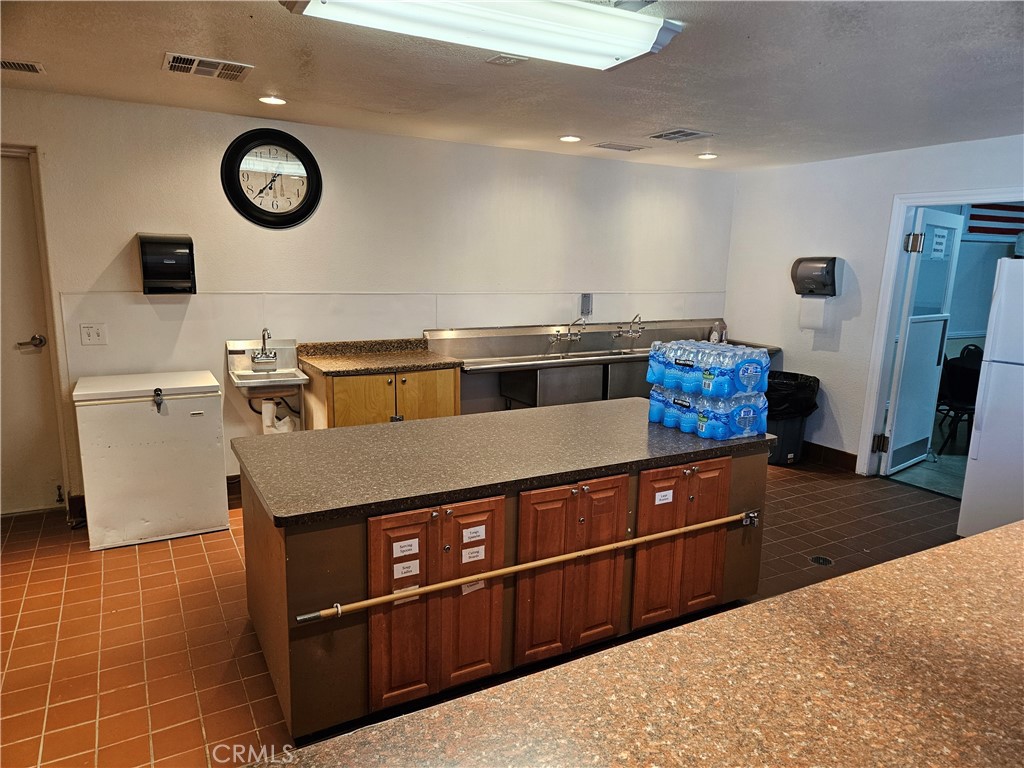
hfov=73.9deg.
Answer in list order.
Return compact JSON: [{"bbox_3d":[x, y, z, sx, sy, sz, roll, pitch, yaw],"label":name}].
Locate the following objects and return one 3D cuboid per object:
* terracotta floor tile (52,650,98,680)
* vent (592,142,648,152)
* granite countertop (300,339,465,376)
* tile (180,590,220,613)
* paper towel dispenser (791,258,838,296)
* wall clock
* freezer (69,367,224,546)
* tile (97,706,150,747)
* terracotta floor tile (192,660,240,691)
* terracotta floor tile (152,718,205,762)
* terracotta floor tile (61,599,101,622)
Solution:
[{"bbox_3d":[-1.704,1.109,2.662,0.150,0.012,0.150,-5,13,-29],"label":"terracotta floor tile"},{"bbox_3d":[0.796,-1.726,4.987,0.410,0.020,0.230,-5,13,-29],"label":"vent"},{"bbox_3d":[-0.863,-0.194,4.540,0.948,0.128,0.610,-5,13,-29],"label":"granite countertop"},{"bbox_3d":[-1.458,1.031,3.190,0.152,0.012,0.152,-5,13,-29],"label":"tile"},{"bbox_3d":[2.452,-0.863,5.470,0.206,0.301,0.339,-5,13,-29],"label":"paper towel dispenser"},{"bbox_3d":[-1.497,-1.282,4.270,0.606,0.606,0.055,-5,13,-29],"label":"wall clock"},{"bbox_3d":[-2.085,0.412,3.971,0.702,0.872,0.523,-5,13,-29],"label":"freezer"},{"bbox_3d":[-1.370,1.212,2.402,0.152,0.012,0.152,-5,13,-29],"label":"tile"},{"bbox_3d":[-1.139,1.131,2.632,0.150,0.012,0.150,-5,13,-29],"label":"terracotta floor tile"},{"bbox_3d":[-1.131,1.213,2.309,0.152,0.012,0.152,-5,13,-29],"label":"terracotta floor tile"},{"bbox_3d":[-1.993,1.055,3.149,0.152,0.012,0.152,-5,13,-29],"label":"terracotta floor tile"}]

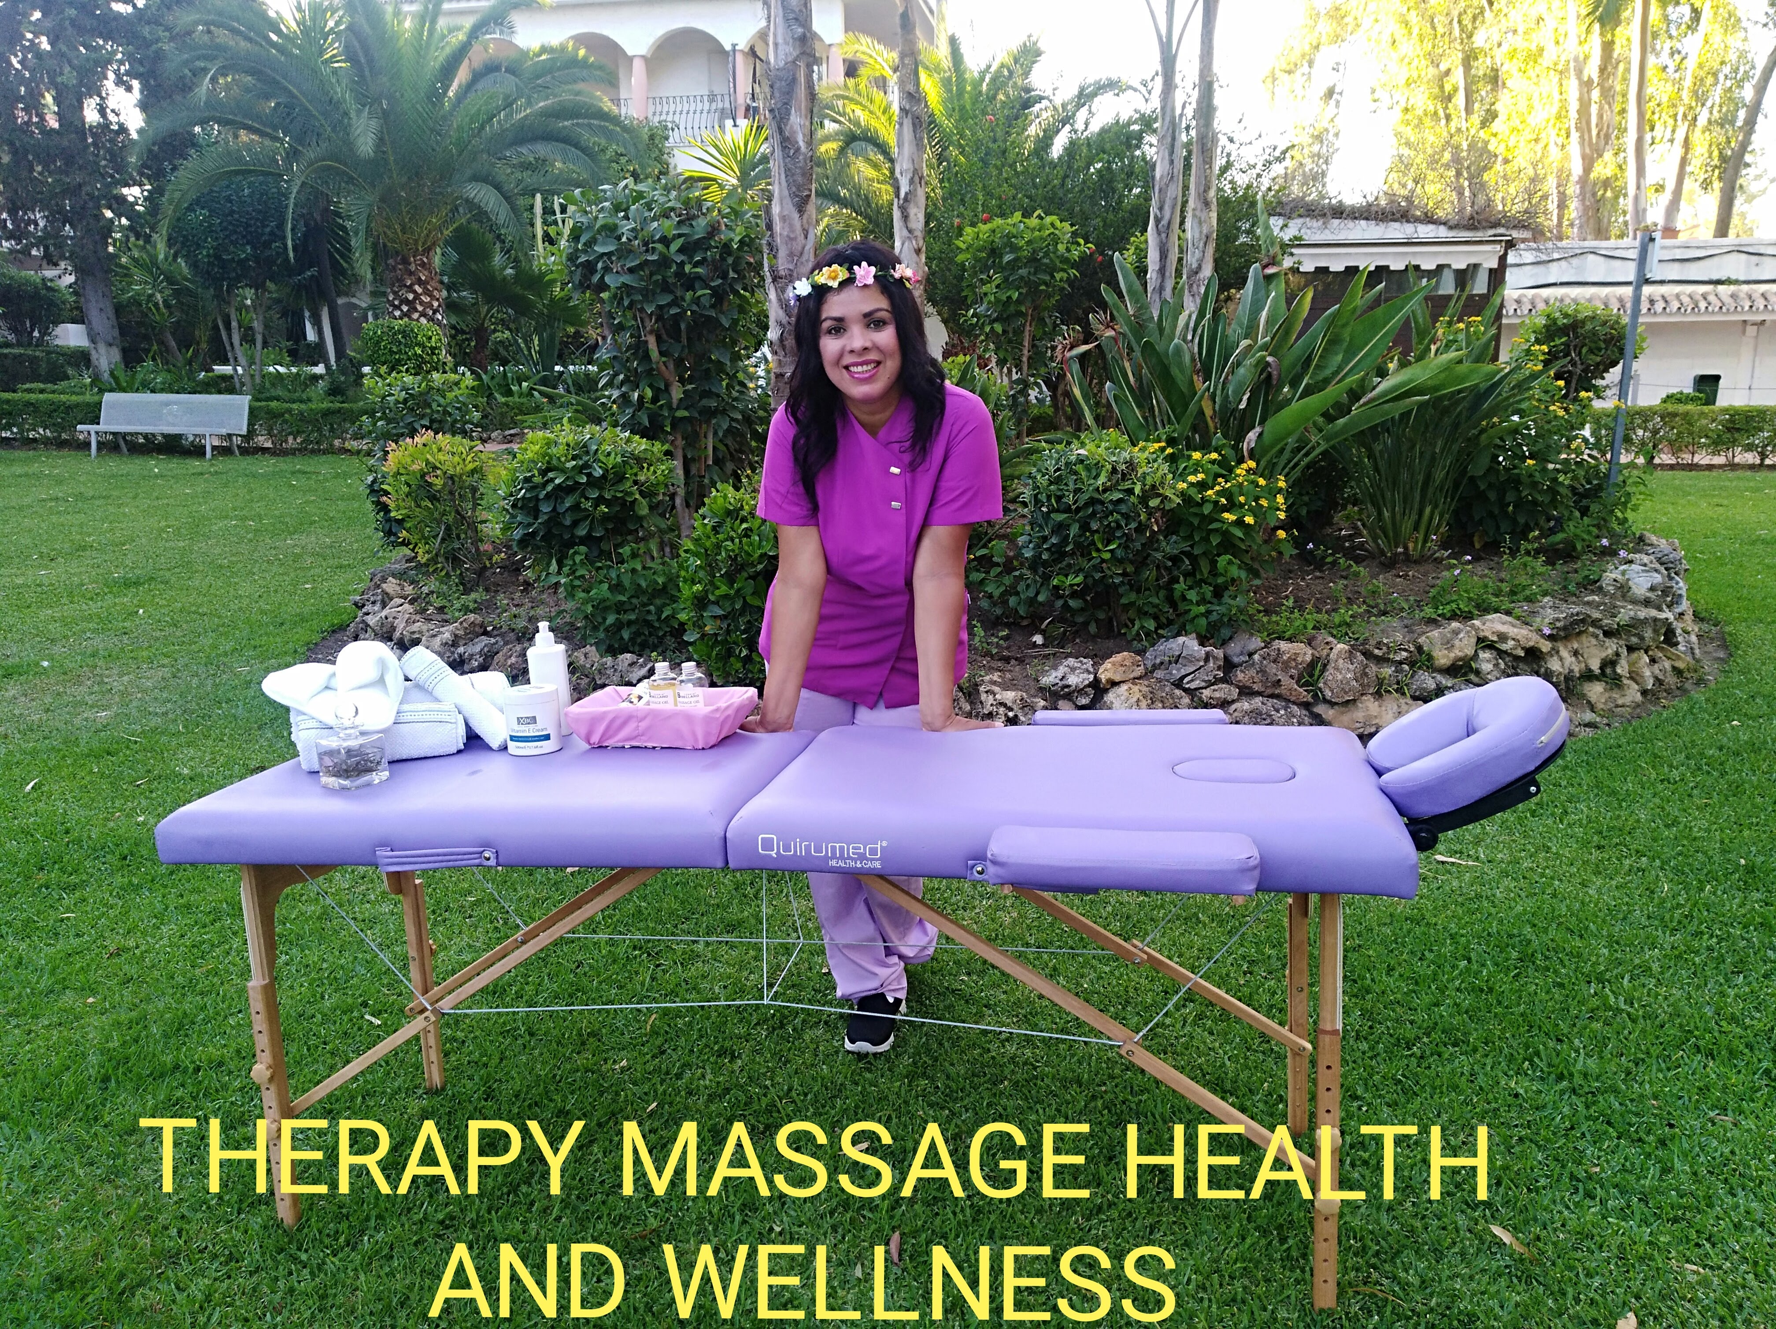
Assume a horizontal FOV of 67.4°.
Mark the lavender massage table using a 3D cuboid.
[{"bbox_3d":[-0.035,0.471,2.204,2.105,0.862,0.800,0,10,12],"label":"lavender massage table"}]

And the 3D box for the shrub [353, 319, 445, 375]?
[{"bbox_3d":[-6.139,-3.955,16.800,1.120,0.780,1.100,0,11,0],"label":"shrub"}]

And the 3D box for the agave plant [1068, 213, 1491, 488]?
[{"bbox_3d":[1.820,-1.334,6.200,1.969,1.531,1.500,0,13,0],"label":"agave plant"}]

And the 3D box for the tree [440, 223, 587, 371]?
[{"bbox_3d":[-5.069,-4.950,18.000,2.000,2.050,1.900,0,11,0],"label":"tree"}]

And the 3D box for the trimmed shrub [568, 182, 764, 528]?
[{"bbox_3d":[-1.136,-1.569,6.800,1.034,1.835,1.000,0,13,0],"label":"trimmed shrub"}]

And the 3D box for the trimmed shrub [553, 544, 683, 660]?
[{"bbox_3d":[-0.962,-0.223,4.750,0.465,0.416,0.450,0,13,0],"label":"trimmed shrub"}]

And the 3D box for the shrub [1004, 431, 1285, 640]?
[{"bbox_3d":[0.960,-0.484,5.000,1.030,0.780,0.880,0,11,0],"label":"shrub"}]

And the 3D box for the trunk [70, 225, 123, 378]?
[{"bbox_3d":[-11.285,-5.126,19.000,0.680,2.200,0.580,0,11,0],"label":"trunk"}]

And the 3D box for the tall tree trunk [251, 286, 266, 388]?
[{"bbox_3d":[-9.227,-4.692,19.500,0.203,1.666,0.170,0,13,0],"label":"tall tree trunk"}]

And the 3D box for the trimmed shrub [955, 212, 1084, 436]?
[{"bbox_3d":[0.767,-1.966,7.800,0.760,1.380,0.750,0,11,0],"label":"trimmed shrub"}]

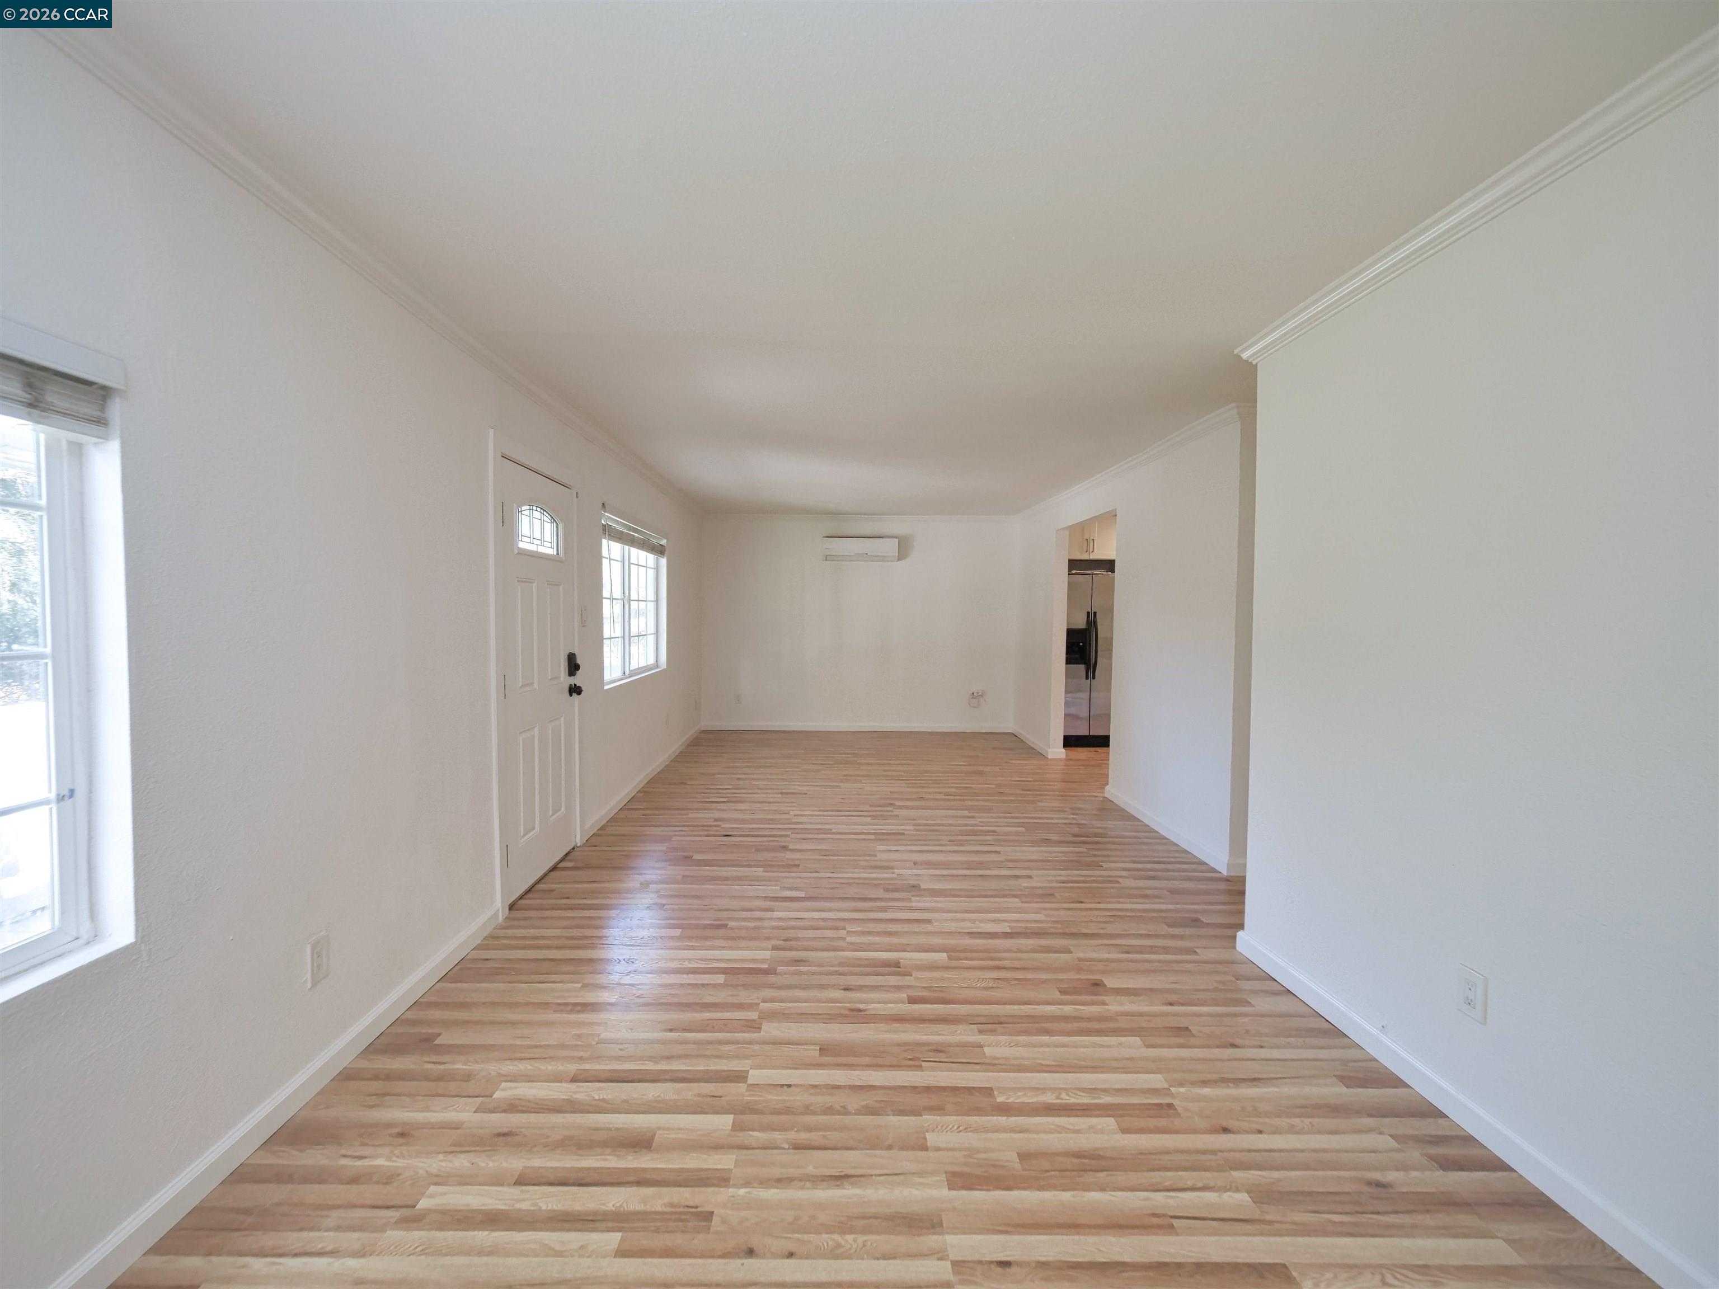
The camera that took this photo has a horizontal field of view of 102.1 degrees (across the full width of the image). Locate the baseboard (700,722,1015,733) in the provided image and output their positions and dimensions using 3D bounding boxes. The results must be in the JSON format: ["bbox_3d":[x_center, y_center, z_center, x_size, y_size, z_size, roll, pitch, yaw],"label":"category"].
[{"bbox_3d":[-0.013,0.984,8.047,3.595,0.100,0.018,0,2,-3],"label":"baseboard"}]

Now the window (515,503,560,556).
[{"bbox_3d":[-1.591,-0.560,3.455,0.035,0.262,0.545,0,2,-3],"label":"window"}]

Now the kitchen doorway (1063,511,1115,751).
[{"bbox_3d":[1.914,0.056,5.870,0.150,2.152,1.359,0,2,-3],"label":"kitchen doorway"}]

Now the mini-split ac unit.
[{"bbox_3d":[0.030,-1.076,7.872,0.850,0.275,0.210,0,2,-3],"label":"mini-split ac unit"}]

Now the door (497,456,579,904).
[{"bbox_3d":[-1.608,0.158,3.502,0.045,2.005,0.881,0,2,-3],"label":"door"}]

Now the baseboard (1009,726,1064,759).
[{"bbox_3d":[1.829,1.023,7.393,0.140,0.100,1.506,0,2,-3],"label":"baseboard"}]

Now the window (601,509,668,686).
[{"bbox_3d":[-1.731,-0.312,5.301,0.120,1.127,1.762,0,2,-3],"label":"window"}]

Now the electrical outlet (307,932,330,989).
[{"bbox_3d":[-1.510,0.883,1.949,0.012,0.124,0.076,0,2,-3],"label":"electrical outlet"}]

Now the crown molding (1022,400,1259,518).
[{"bbox_3d":[1.828,-1.276,5.787,0.085,0.090,4.533,0,2,-3],"label":"crown molding"}]

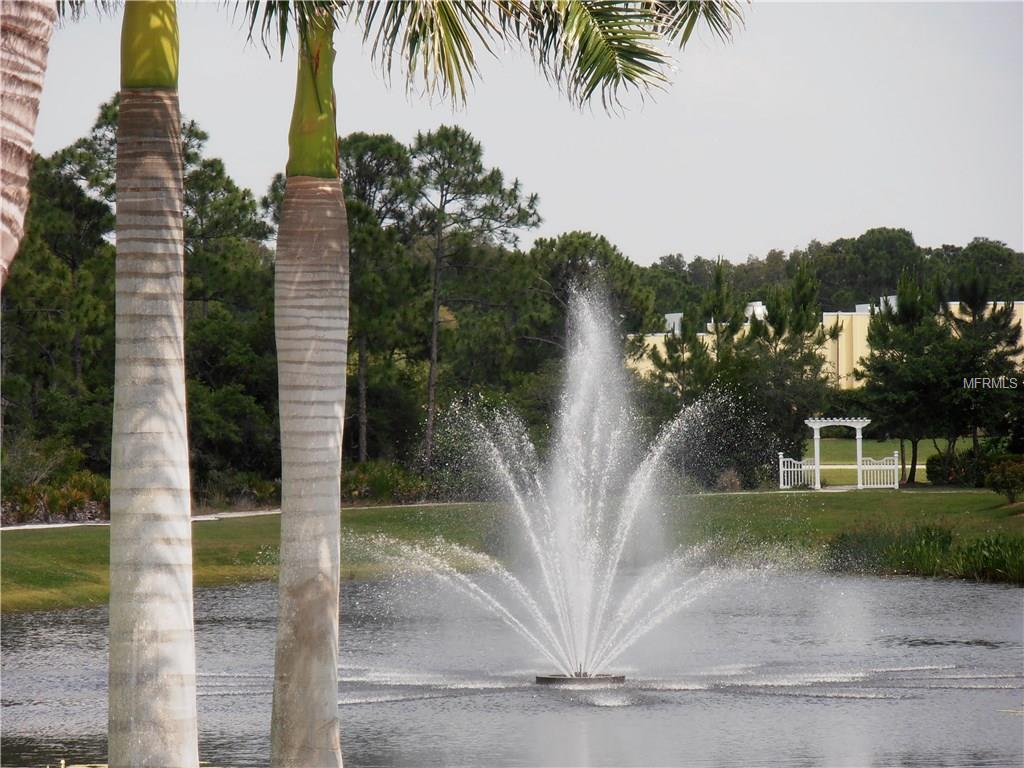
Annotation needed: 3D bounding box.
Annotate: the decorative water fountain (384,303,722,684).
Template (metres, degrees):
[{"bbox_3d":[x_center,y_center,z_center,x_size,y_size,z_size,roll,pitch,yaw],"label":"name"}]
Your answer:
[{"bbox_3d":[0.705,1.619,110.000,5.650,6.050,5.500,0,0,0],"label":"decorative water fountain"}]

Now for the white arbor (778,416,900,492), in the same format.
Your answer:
[{"bbox_3d":[11.139,2.369,242.000,4.100,2.470,1.100,0,0,2],"label":"white arbor"}]

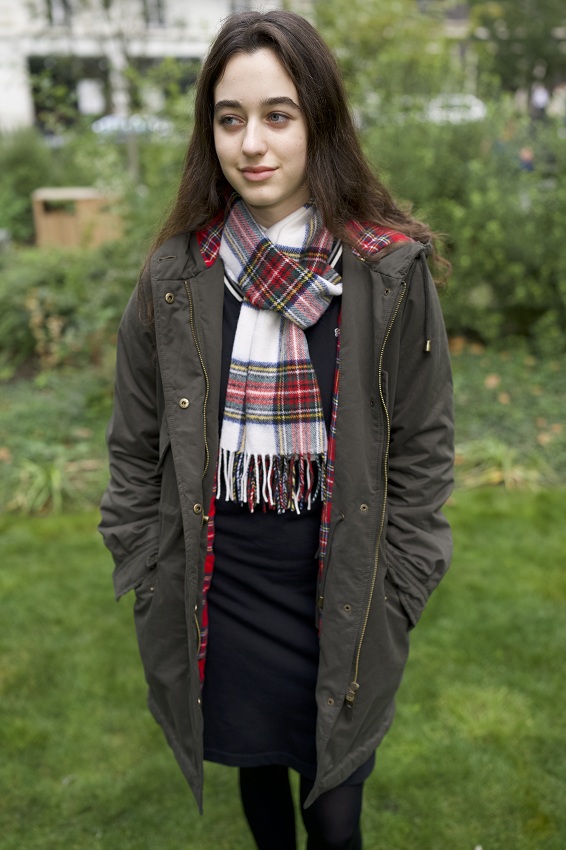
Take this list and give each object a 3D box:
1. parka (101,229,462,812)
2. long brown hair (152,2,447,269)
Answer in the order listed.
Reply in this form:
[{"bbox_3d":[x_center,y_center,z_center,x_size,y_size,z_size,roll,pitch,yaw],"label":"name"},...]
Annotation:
[{"bbox_3d":[-0.009,0.141,1.360,0.550,0.960,0.320,-1,20,4],"label":"parka"},{"bbox_3d":[0.009,-0.392,1.161,0.390,0.360,0.260,3,21,15],"label":"long brown hair"}]

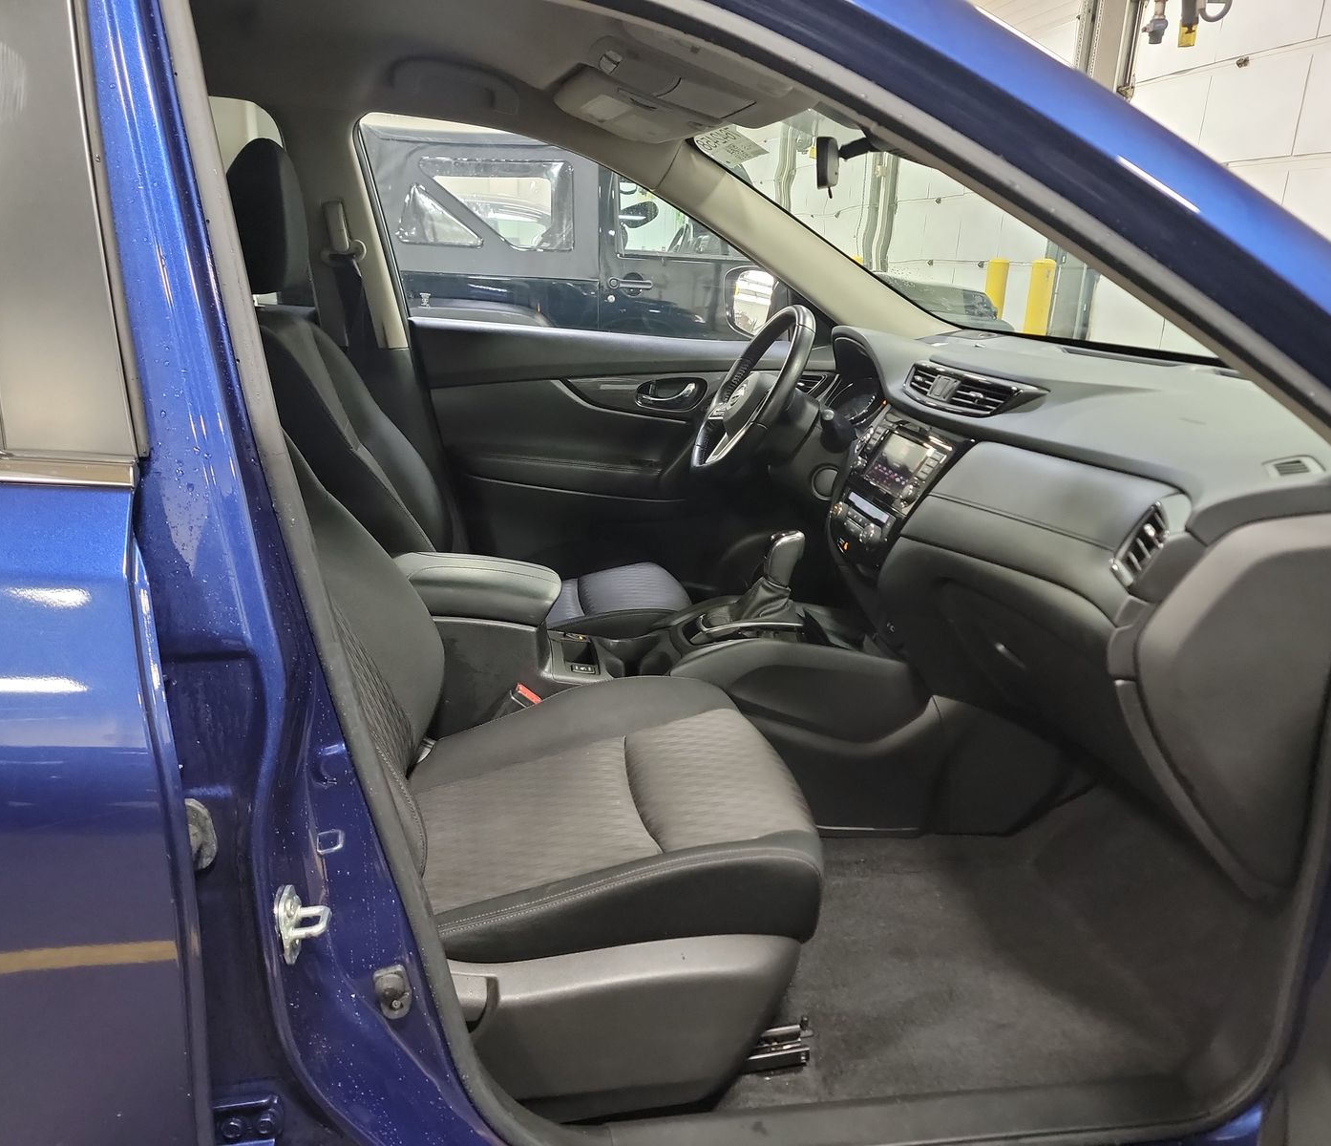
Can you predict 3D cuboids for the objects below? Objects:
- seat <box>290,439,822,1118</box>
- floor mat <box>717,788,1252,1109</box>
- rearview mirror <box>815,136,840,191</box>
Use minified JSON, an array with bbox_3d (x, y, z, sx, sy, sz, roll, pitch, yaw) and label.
[{"bbox_3d":[-0.237,0.015,1.185,0.820,1.050,0.540,-2,17,-9],"label":"seat"},{"bbox_3d":[0.353,0.454,1.399,0.700,0.120,0.520,-2,17,-9],"label":"floor mat"},{"bbox_3d":[0.222,-0.566,1.462,0.040,0.066,0.245,5,17,12],"label":"rearview mirror"}]

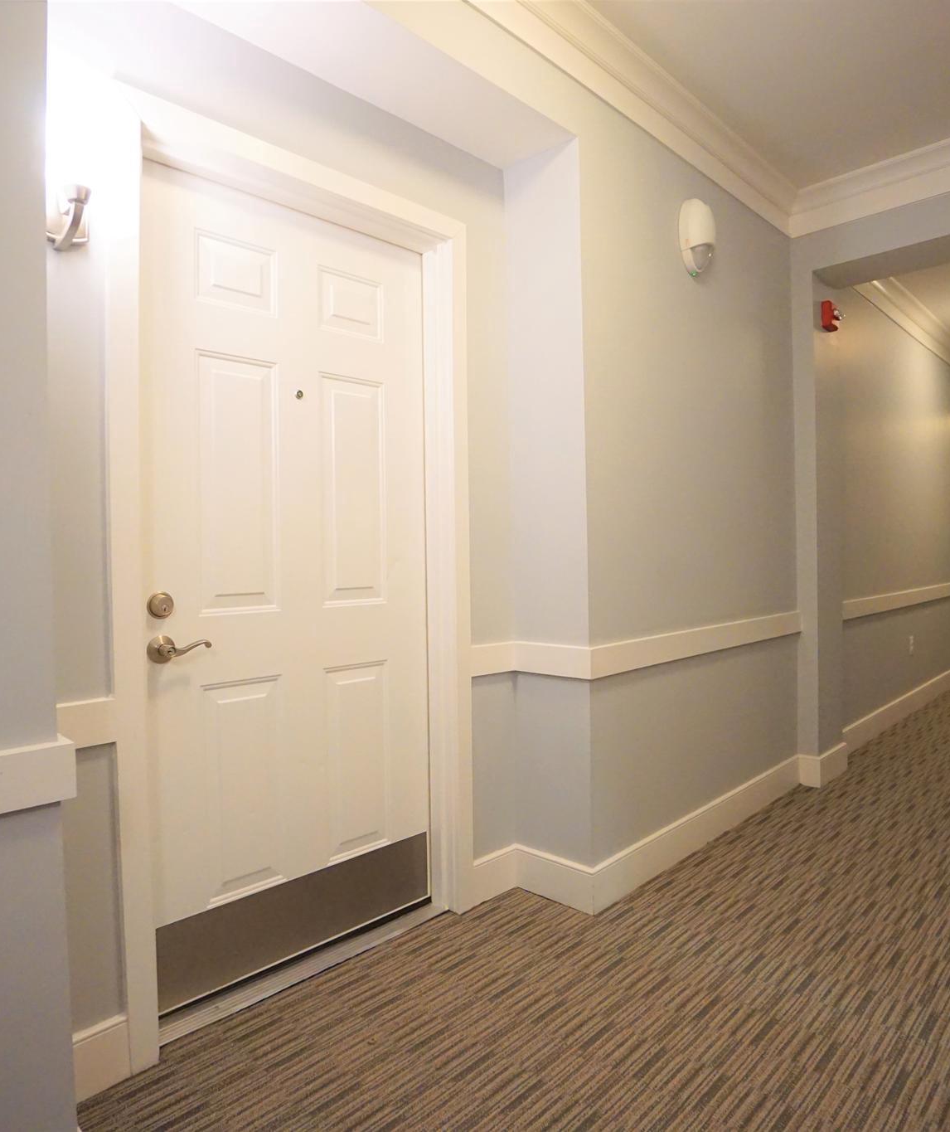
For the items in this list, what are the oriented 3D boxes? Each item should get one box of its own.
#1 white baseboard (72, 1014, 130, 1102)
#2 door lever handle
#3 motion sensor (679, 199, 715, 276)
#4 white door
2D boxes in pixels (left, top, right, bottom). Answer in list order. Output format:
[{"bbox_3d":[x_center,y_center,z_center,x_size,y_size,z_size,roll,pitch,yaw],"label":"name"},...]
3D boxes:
[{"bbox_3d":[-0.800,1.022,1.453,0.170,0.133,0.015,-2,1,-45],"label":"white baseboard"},{"bbox_3d":[-0.689,0.196,1.667,0.143,0.066,0.062,-2,1,-45],"label":"door lever handle"},{"bbox_3d":[0.826,-1.198,2.577,0.155,0.268,0.090,-2,1,-45],"label":"motion sensor"},{"bbox_3d":[-0.486,0.046,1.946,0.897,2.025,0.045,-2,1,-45],"label":"white door"}]

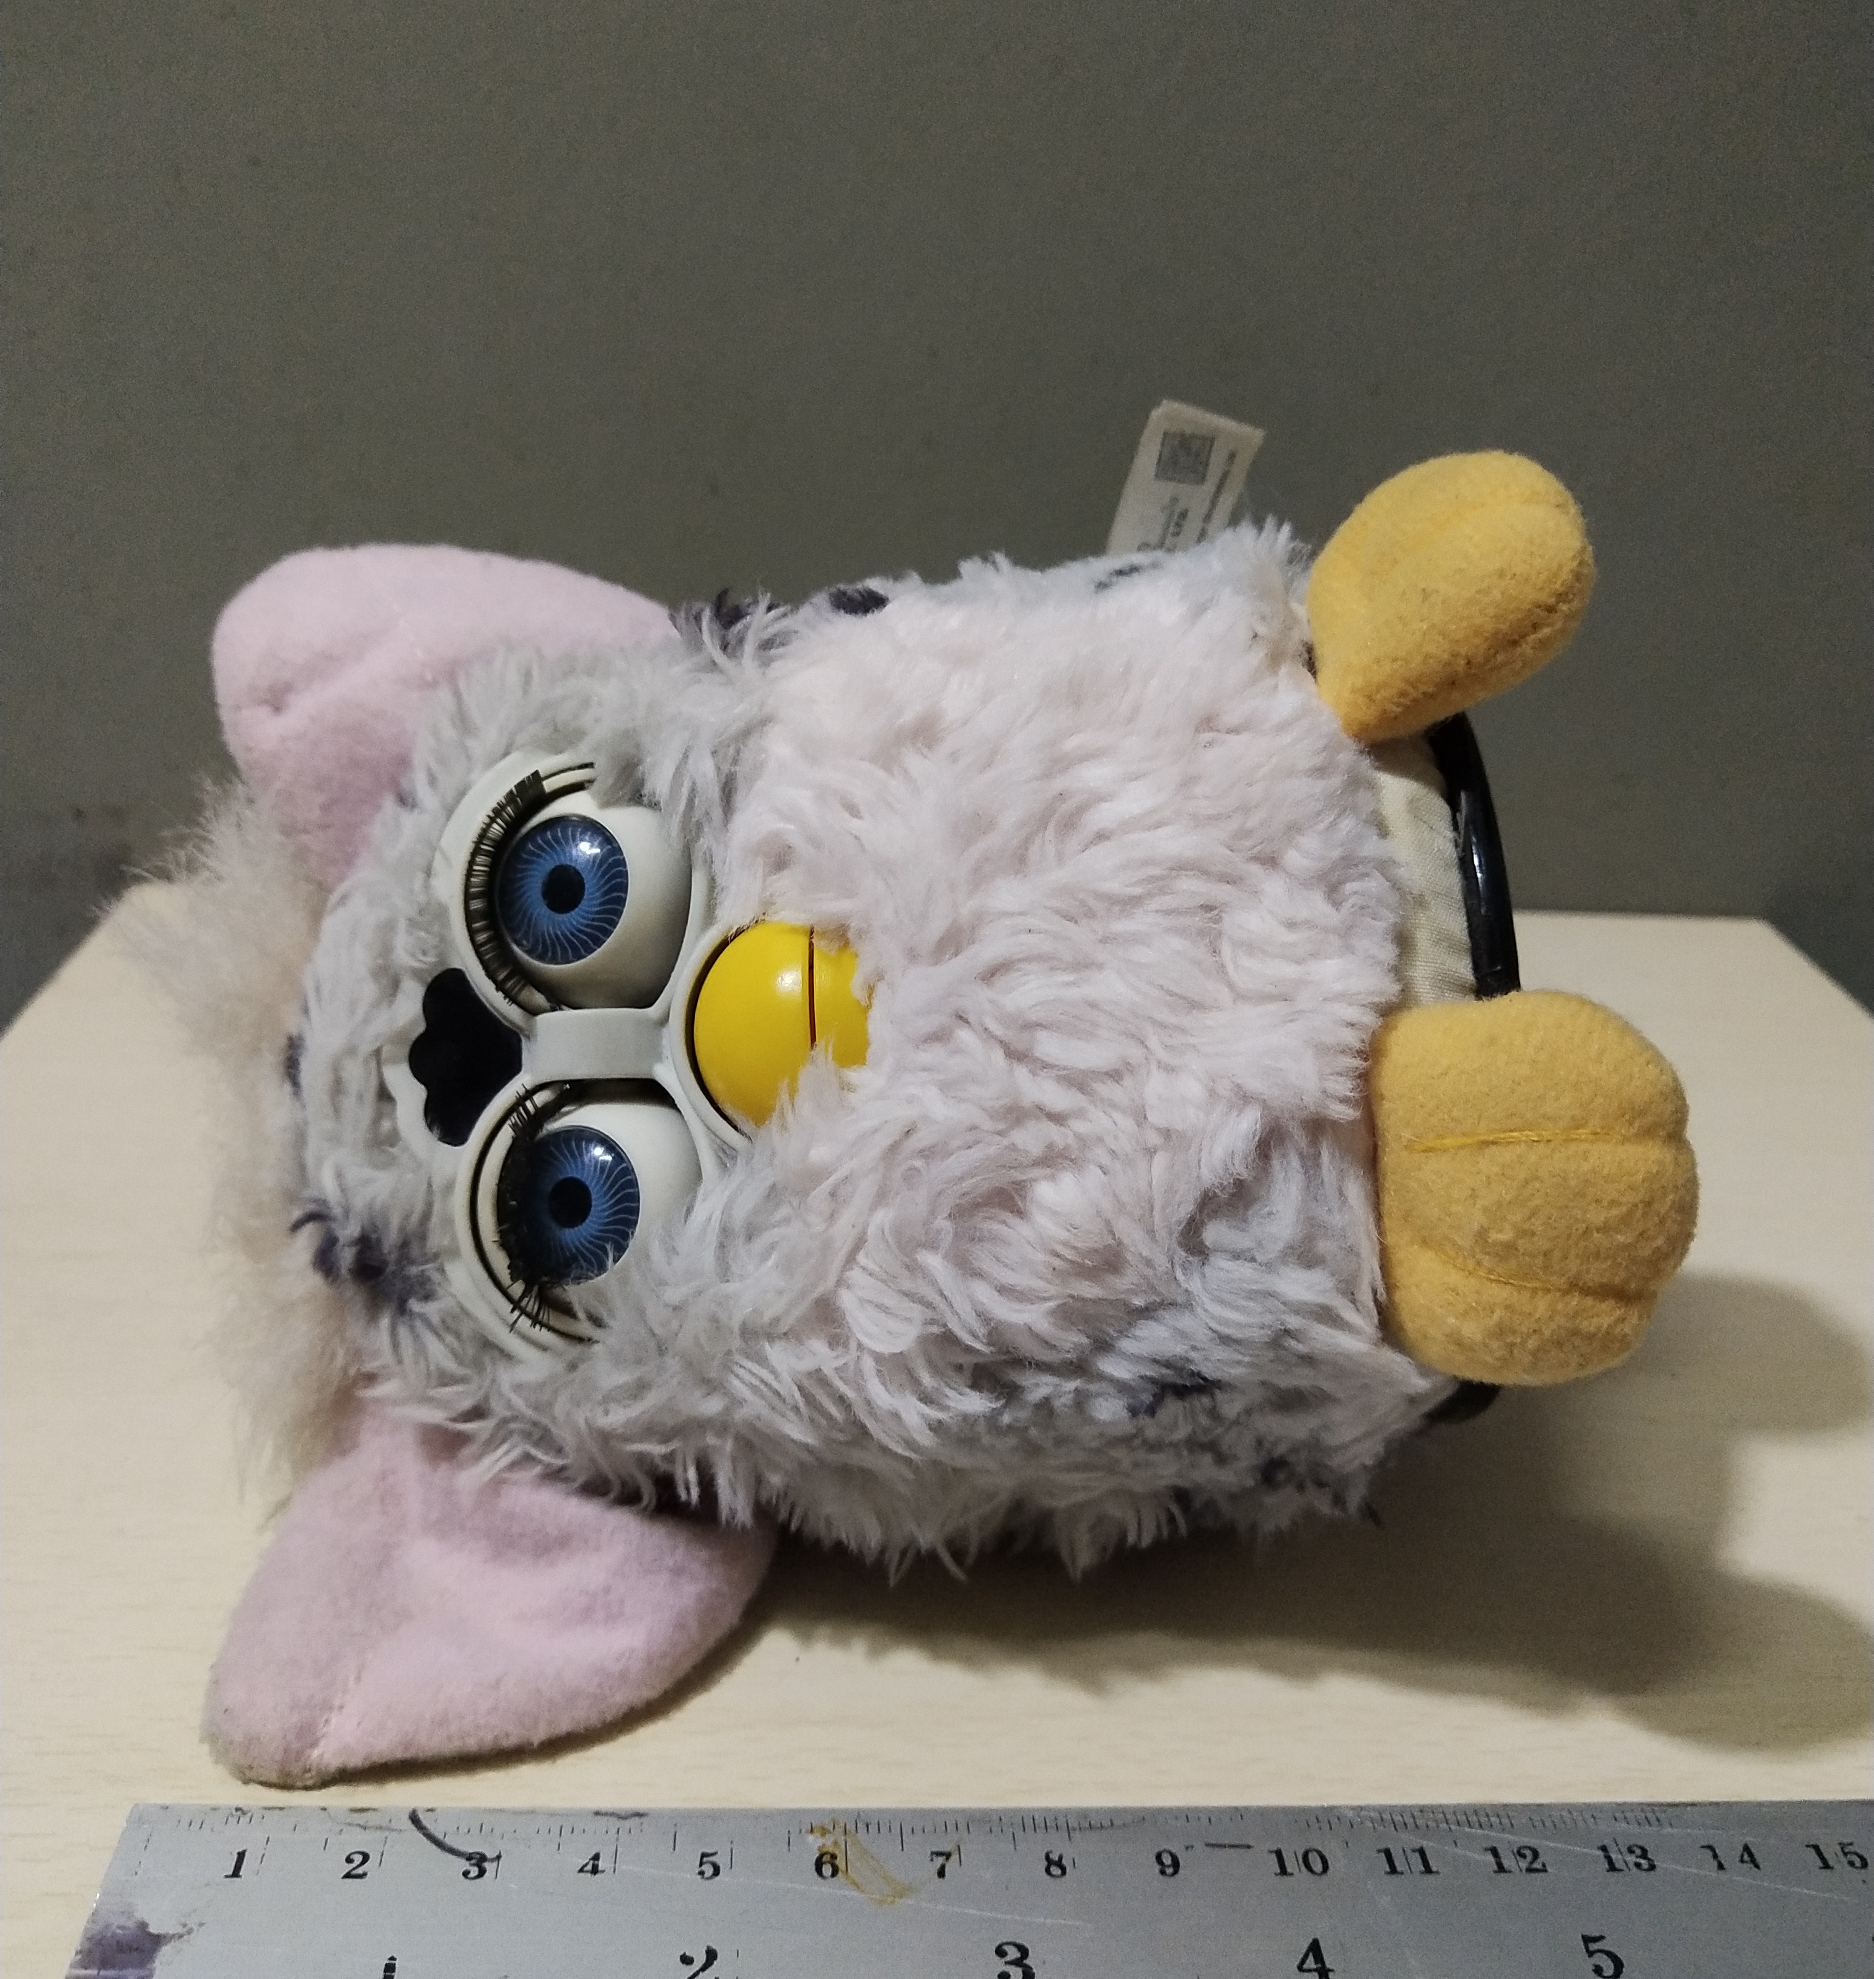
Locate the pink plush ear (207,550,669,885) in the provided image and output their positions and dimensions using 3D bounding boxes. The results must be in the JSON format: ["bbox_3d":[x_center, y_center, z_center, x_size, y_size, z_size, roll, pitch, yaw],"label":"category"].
[{"bbox_3d":[-0.050,-0.030,0.233,0.055,0.037,0.018,-9,4,-27],"label":"pink plush ear"}]

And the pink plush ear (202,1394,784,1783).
[{"bbox_3d":[-0.043,0.054,0.210,0.057,0.019,0.037,-5,57,-30],"label":"pink plush ear"}]

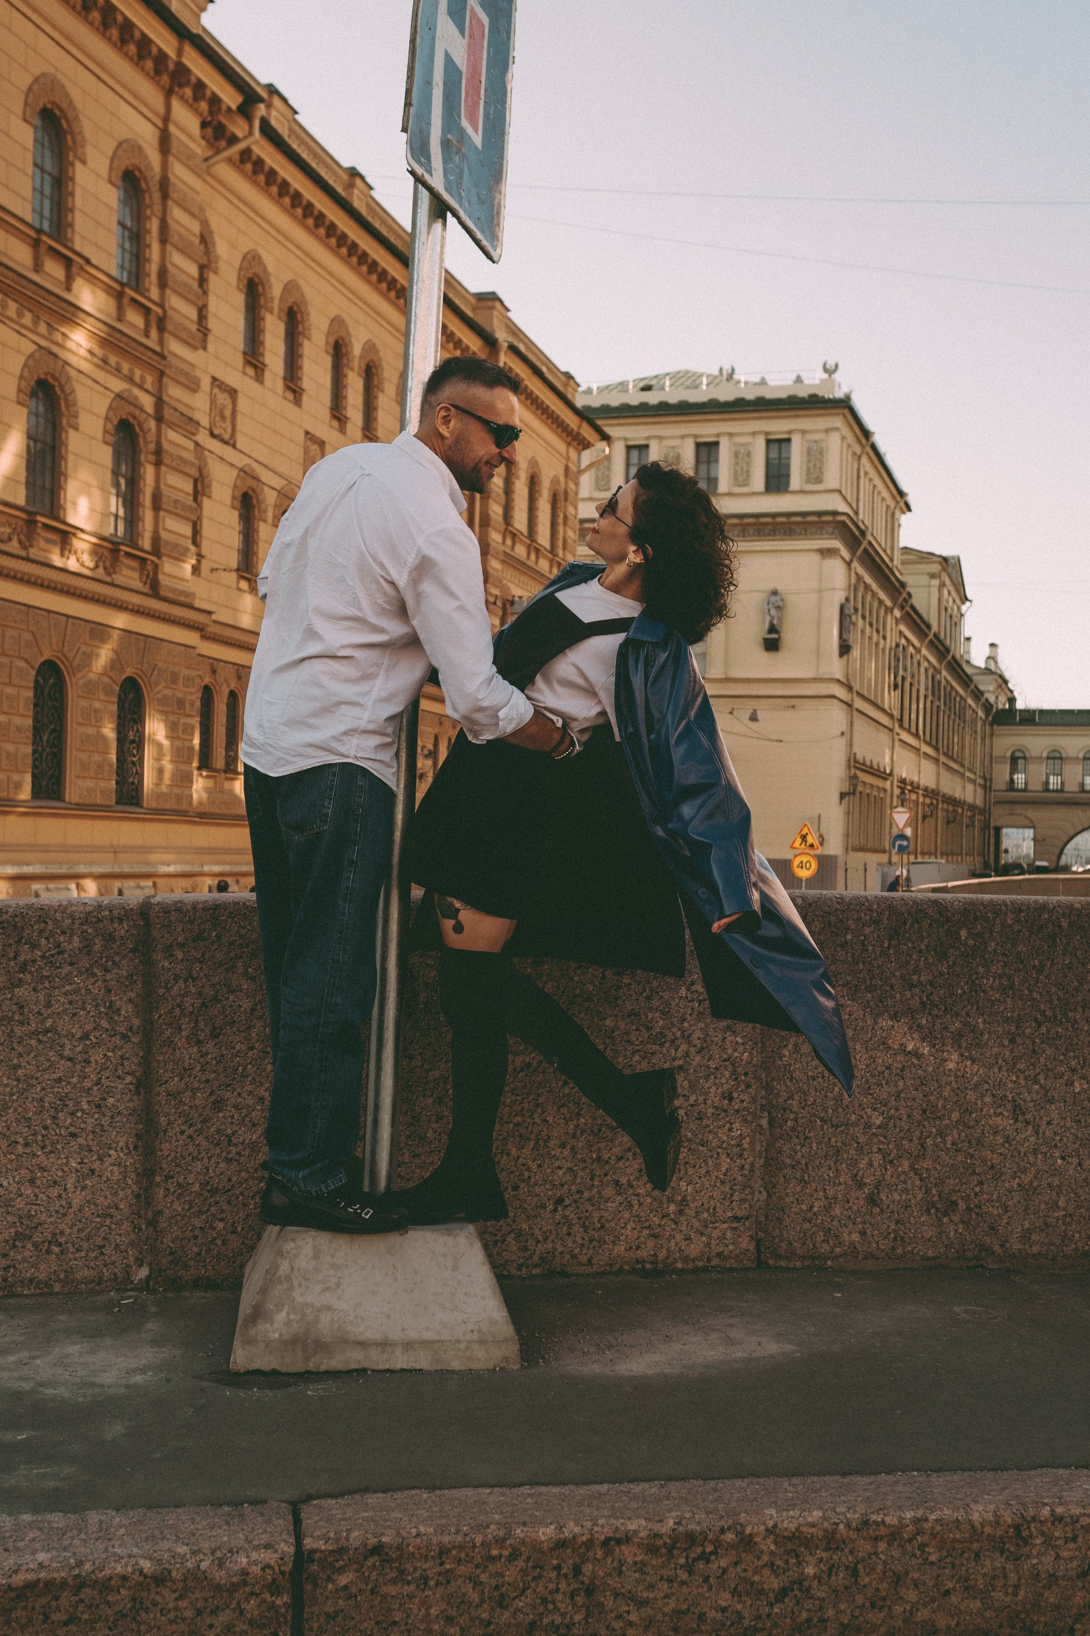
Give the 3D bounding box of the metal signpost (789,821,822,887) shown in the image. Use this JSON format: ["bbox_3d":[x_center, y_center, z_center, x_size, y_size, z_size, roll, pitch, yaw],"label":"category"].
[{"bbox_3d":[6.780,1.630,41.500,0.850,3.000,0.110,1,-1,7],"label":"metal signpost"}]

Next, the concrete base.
[{"bbox_3d":[-0.360,0.948,3.360,0.560,0.257,0.555,2,-1,-8],"label":"concrete base"}]

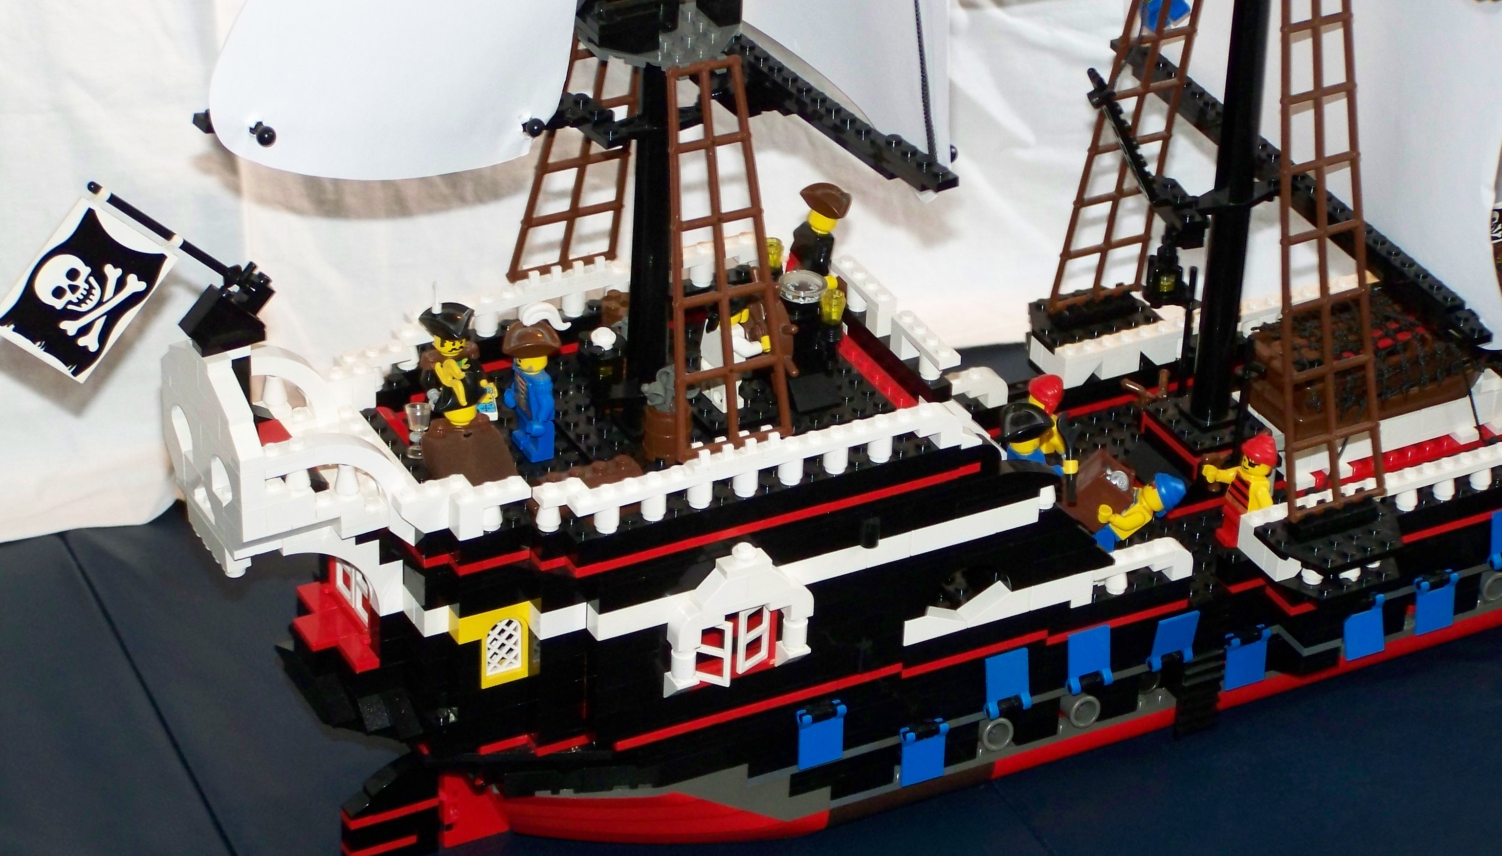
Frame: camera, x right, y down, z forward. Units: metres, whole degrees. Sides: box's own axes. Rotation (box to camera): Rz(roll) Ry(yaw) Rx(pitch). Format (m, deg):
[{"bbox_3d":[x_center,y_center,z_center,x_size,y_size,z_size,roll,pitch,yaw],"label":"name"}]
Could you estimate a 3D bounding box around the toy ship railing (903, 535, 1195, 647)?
[{"bbox_3d":[0.098,0.054,1.438,0.113,0.015,0.008,-14,35,-25],"label":"toy ship railing"}]

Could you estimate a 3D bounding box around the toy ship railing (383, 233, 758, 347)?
[{"bbox_3d":[-0.057,-0.042,1.433,0.138,0.016,0.016,-14,35,-25],"label":"toy ship railing"}]

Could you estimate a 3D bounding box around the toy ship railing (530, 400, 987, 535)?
[{"bbox_3d":[0.004,0.010,1.354,0.152,0.017,0.016,-14,35,-25],"label":"toy ship railing"}]

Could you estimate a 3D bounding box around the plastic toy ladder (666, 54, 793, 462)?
[{"bbox_3d":[-0.009,-0.051,1.321,0.041,0.124,0.004,-14,21,-25],"label":"plastic toy ladder"}]

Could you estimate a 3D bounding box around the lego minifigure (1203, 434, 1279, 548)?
[{"bbox_3d":[0.170,0.023,1.494,0.026,0.041,0.023,-16,36,-27],"label":"lego minifigure"}]

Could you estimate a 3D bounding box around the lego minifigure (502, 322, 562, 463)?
[{"bbox_3d":[-0.070,-0.013,1.374,0.020,0.045,0.024,-14,35,-25],"label":"lego minifigure"}]

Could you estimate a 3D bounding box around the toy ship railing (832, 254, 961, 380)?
[{"bbox_3d":[0.048,-0.035,1.429,0.008,0.015,0.072,-14,35,-25],"label":"toy ship railing"}]

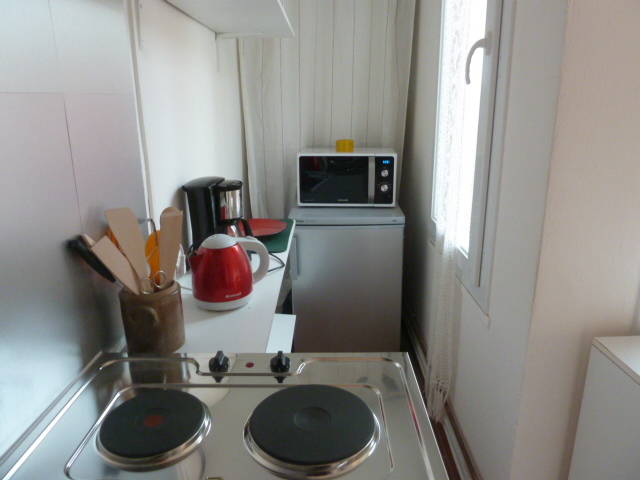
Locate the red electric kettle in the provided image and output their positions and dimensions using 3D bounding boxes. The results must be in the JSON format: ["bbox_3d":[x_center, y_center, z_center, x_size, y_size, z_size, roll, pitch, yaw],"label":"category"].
[{"bbox_3d":[-0.235,0.067,1.160,0.199,0.172,0.147,-9,19,-27],"label":"red electric kettle"}]

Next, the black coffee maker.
[{"bbox_3d":[-0.300,-0.053,1.418,0.195,0.258,0.172,0,16,1],"label":"black coffee maker"}]

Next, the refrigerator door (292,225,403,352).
[{"bbox_3d":[0.138,0.286,2.311,0.540,0.750,0.055,0,16,1],"label":"refrigerator door"}]

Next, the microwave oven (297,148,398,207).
[{"bbox_3d":[0.135,-0.346,2.474,0.489,0.275,0.372,0,16,1],"label":"microwave oven"}]

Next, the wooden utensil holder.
[{"bbox_3d":[-0.339,0.155,0.947,0.118,0.125,0.118,0,16,1],"label":"wooden utensil holder"}]

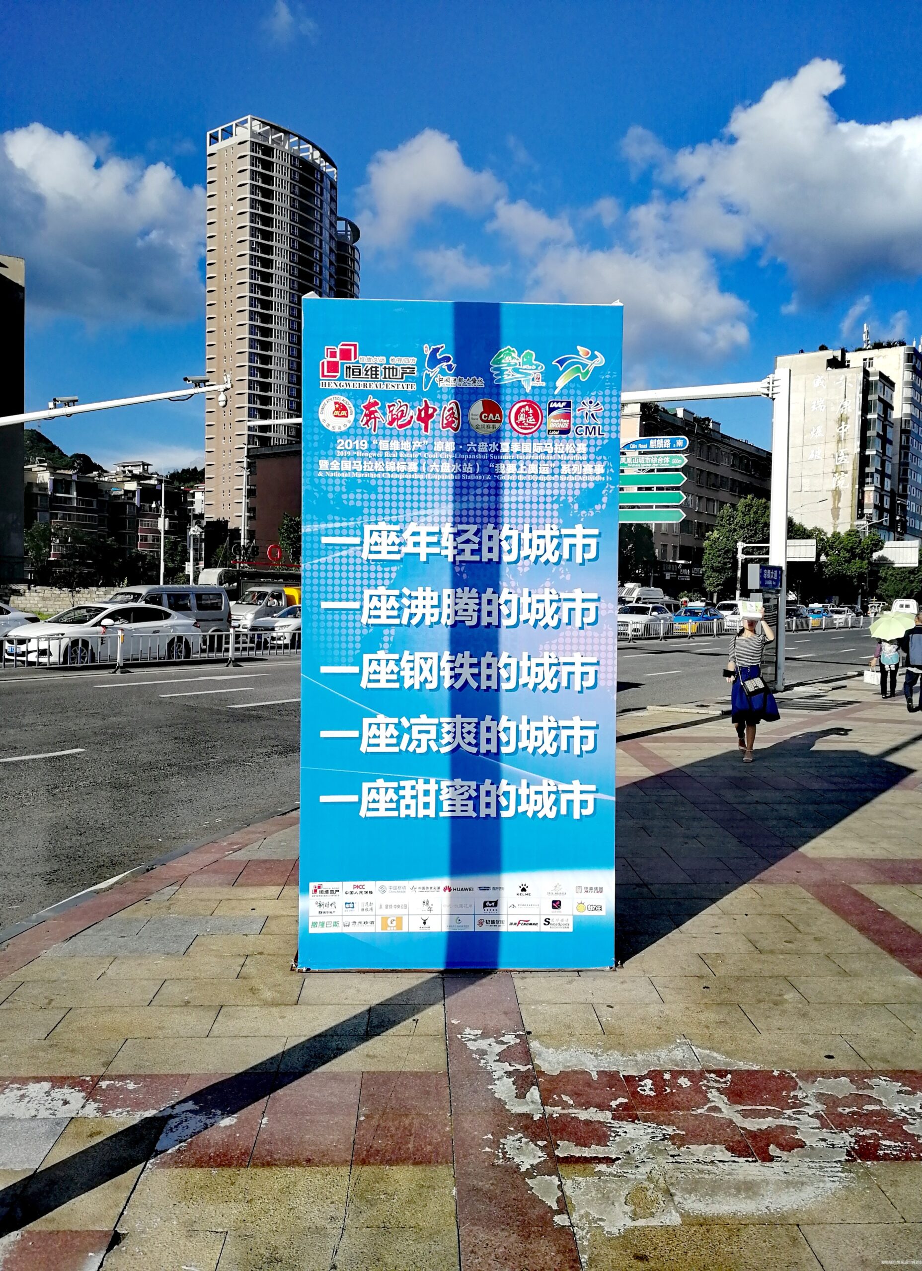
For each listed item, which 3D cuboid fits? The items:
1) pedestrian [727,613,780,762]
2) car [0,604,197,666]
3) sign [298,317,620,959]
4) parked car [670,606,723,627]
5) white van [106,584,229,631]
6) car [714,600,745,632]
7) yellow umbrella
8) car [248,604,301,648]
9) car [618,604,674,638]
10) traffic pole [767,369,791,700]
[{"bbox_3d":[3.268,0.539,11.097,0.530,1.620,0.420,1,2,16],"label":"pedestrian"},{"bbox_3d":[-8.792,-0.052,25.044,1.800,1.450,4.550,2,3,36],"label":"car"},{"bbox_3d":[0.002,0.001,5.232,1.455,3.040,1.430,1,2,0],"label":"sign"},{"bbox_3d":[12.987,-0.860,54.080,1.720,1.480,4.450,2,3,36],"label":"parked car"},{"bbox_3d":[-9.035,-0.453,28.803,1.720,1.980,4.600,2,3,36],"label":"white van"},{"bbox_3d":[17.550,-1.145,61.822,1.800,1.600,4.500,2,3,36],"label":"car"},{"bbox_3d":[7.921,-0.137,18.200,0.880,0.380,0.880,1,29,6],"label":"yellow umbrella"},{"bbox_3d":[-4.971,-0.383,34.288,1.820,1.540,4.400,2,3,36],"label":"car"},{"bbox_3d":[9.112,-0.773,49.177,1.850,1.570,4.600,2,3,36],"label":"car"},{"bbox_3d":[6.398,-2.129,19.833,0.380,6.400,0.380,2,3,36],"label":"traffic pole"}]

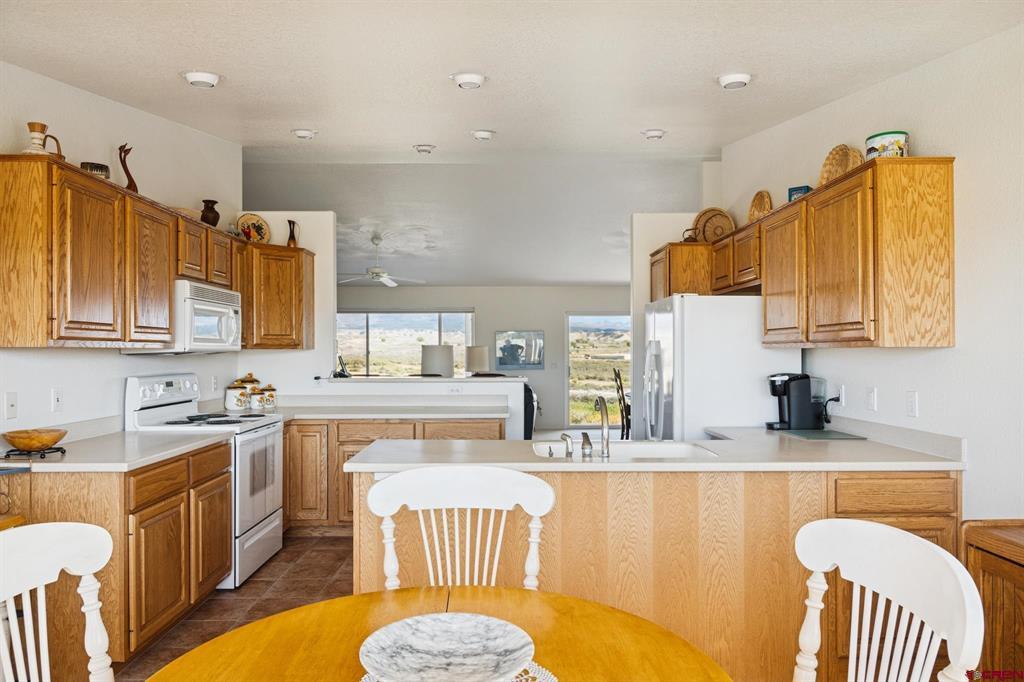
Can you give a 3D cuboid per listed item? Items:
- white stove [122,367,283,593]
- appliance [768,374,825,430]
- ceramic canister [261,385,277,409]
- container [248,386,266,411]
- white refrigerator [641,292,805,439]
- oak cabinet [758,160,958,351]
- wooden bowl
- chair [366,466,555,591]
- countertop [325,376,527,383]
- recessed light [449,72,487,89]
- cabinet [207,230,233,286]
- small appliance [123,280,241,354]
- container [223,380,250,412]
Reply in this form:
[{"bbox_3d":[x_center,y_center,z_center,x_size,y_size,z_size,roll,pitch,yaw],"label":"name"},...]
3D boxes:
[{"bbox_3d":[-1.854,0.827,4.209,0.660,1.210,0.758,0,-1,-1],"label":"white stove"},{"bbox_3d":[1.644,0.355,3.943,0.275,0.325,0.220,0,-1,0],"label":"appliance"},{"bbox_3d":[-1.922,0.439,5.405,0.110,0.188,0.110,0,-1,-1],"label":"ceramic canister"},{"bbox_3d":[-1.985,0.454,5.365,0.115,0.175,0.115,0,-1,0],"label":"container"},{"bbox_3d":[1.324,0.576,4.511,0.840,1.715,0.790,0,-1,-1],"label":"white refrigerator"},{"bbox_3d":[1.627,-0.349,3.397,0.335,0.768,1.238,0,-1,-1],"label":"oak cabinet"},{"bbox_3d":[-2.028,0.427,2.913,0.232,0.085,0.232,0,-1,0],"label":"wooden bowl"},{"bbox_3d":[-0.148,0.880,1.737,0.540,1.040,0.560,0,-1,0],"label":"chair"},{"bbox_3d":[-0.683,0.322,5.659,1.630,0.040,0.320,0,-1,-1],"label":"countertop"},{"bbox_3d":[-0.207,-1.234,3.239,0.183,0.050,0.183,0,9,0],"label":"recessed light"},{"bbox_3d":[-2.066,-0.526,4.451,0.327,0.330,0.395,0,-1,0],"label":"cabinet"},{"bbox_3d":[-2.033,-0.126,4.260,0.390,0.405,0.765,0,-1,0],"label":"small appliance"},{"bbox_3d":[-2.109,0.418,5.253,0.170,0.226,0.170,0,-1,-1],"label":"container"}]

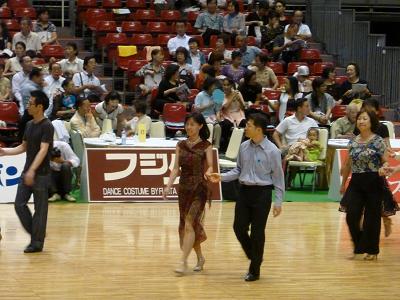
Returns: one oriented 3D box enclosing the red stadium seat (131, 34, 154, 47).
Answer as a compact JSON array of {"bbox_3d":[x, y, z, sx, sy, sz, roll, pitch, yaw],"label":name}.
[{"bbox_3d":[-0.920,-1.719,38.564,0.420,0.400,0.440,0,5,-14],"label":"red stadium seat"}]

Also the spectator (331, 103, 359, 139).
[{"bbox_3d":[2.136,-0.067,33.244,0.480,1.200,0.750,-1,6,-25],"label":"spectator"}]

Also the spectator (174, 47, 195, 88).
[{"bbox_3d":[-0.253,-1.085,37.800,0.500,1.200,0.750,0,5,3],"label":"spectator"}]

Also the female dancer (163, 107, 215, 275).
[{"bbox_3d":[-0.096,0.431,23.450,0.500,1.620,0.480,3,6,37],"label":"female dancer"}]

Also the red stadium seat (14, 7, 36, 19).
[{"bbox_3d":[-2.966,-2.241,39.689,0.420,0.400,0.440,0,5,-14],"label":"red stadium seat"}]

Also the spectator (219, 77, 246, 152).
[{"bbox_3d":[0.510,-0.566,36.300,0.500,1.180,0.720,1,5,9],"label":"spectator"}]

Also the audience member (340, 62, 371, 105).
[{"bbox_3d":[2.535,-0.763,37.557,0.560,1.270,0.750,1,5,-5],"label":"audience member"}]

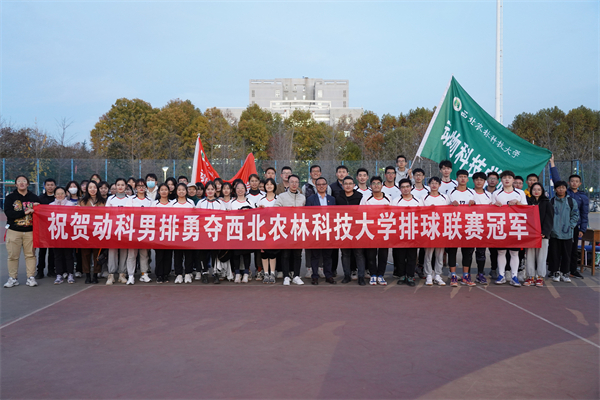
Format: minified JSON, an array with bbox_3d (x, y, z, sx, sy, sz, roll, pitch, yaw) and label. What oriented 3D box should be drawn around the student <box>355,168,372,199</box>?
[{"bbox_3d":[1.067,0.401,8.400,0.480,1.853,0.330,0,0,2],"label":"student"}]

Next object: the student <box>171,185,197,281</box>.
[{"bbox_3d":[-1.854,0.529,7.991,0.430,1.591,0.380,0,1,-6],"label":"student"}]

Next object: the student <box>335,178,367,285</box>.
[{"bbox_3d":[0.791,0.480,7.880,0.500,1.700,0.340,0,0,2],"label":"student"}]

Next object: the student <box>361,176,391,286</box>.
[{"bbox_3d":[1.206,0.480,7.880,0.500,1.700,0.340,0,0,3],"label":"student"}]

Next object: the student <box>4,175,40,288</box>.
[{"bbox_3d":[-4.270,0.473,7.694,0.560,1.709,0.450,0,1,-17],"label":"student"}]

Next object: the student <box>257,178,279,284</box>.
[{"bbox_3d":[-0.516,0.497,8.128,0.450,1.683,0.380,0,1,0],"label":"student"}]

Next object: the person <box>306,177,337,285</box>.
[{"bbox_3d":[0.353,0.488,8.085,0.540,1.711,0.380,0,1,0],"label":"person"}]

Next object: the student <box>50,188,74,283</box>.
[{"bbox_3d":[-3.800,0.563,8.000,0.450,1.532,0.320,0,0,-10],"label":"student"}]

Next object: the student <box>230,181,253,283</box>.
[{"bbox_3d":[-0.924,0.515,8.035,0.430,1.618,0.380,0,1,-5],"label":"student"}]

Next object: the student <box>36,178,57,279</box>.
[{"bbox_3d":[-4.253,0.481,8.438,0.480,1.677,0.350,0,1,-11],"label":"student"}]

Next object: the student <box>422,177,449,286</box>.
[{"bbox_3d":[2.143,0.487,7.850,0.470,1.686,0.330,0,0,5],"label":"student"}]

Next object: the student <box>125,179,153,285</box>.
[{"bbox_3d":[-2.571,0.496,7.990,0.480,1.663,0.380,0,1,-3],"label":"student"}]

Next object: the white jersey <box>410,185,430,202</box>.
[{"bbox_3d":[2.077,0.060,8.620,0.460,0.660,0.300,0,1,3],"label":"white jersey"}]

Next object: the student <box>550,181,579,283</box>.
[{"bbox_3d":[4.465,0.524,8.421,0.500,1.682,0.360,0,1,7],"label":"student"}]

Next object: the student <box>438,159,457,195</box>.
[{"bbox_3d":[2.452,0.331,8.341,0.500,1.980,0.360,0,1,7],"label":"student"}]

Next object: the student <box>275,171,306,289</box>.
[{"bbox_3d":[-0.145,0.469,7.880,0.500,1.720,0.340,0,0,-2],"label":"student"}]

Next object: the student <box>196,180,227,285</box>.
[{"bbox_3d":[-1.425,0.512,8.009,0.470,1.624,0.380,0,1,-7],"label":"student"}]

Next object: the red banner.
[{"bbox_3d":[-0.193,0.418,7.580,7.709,0.675,0.200,0,0,0],"label":"red banner"}]

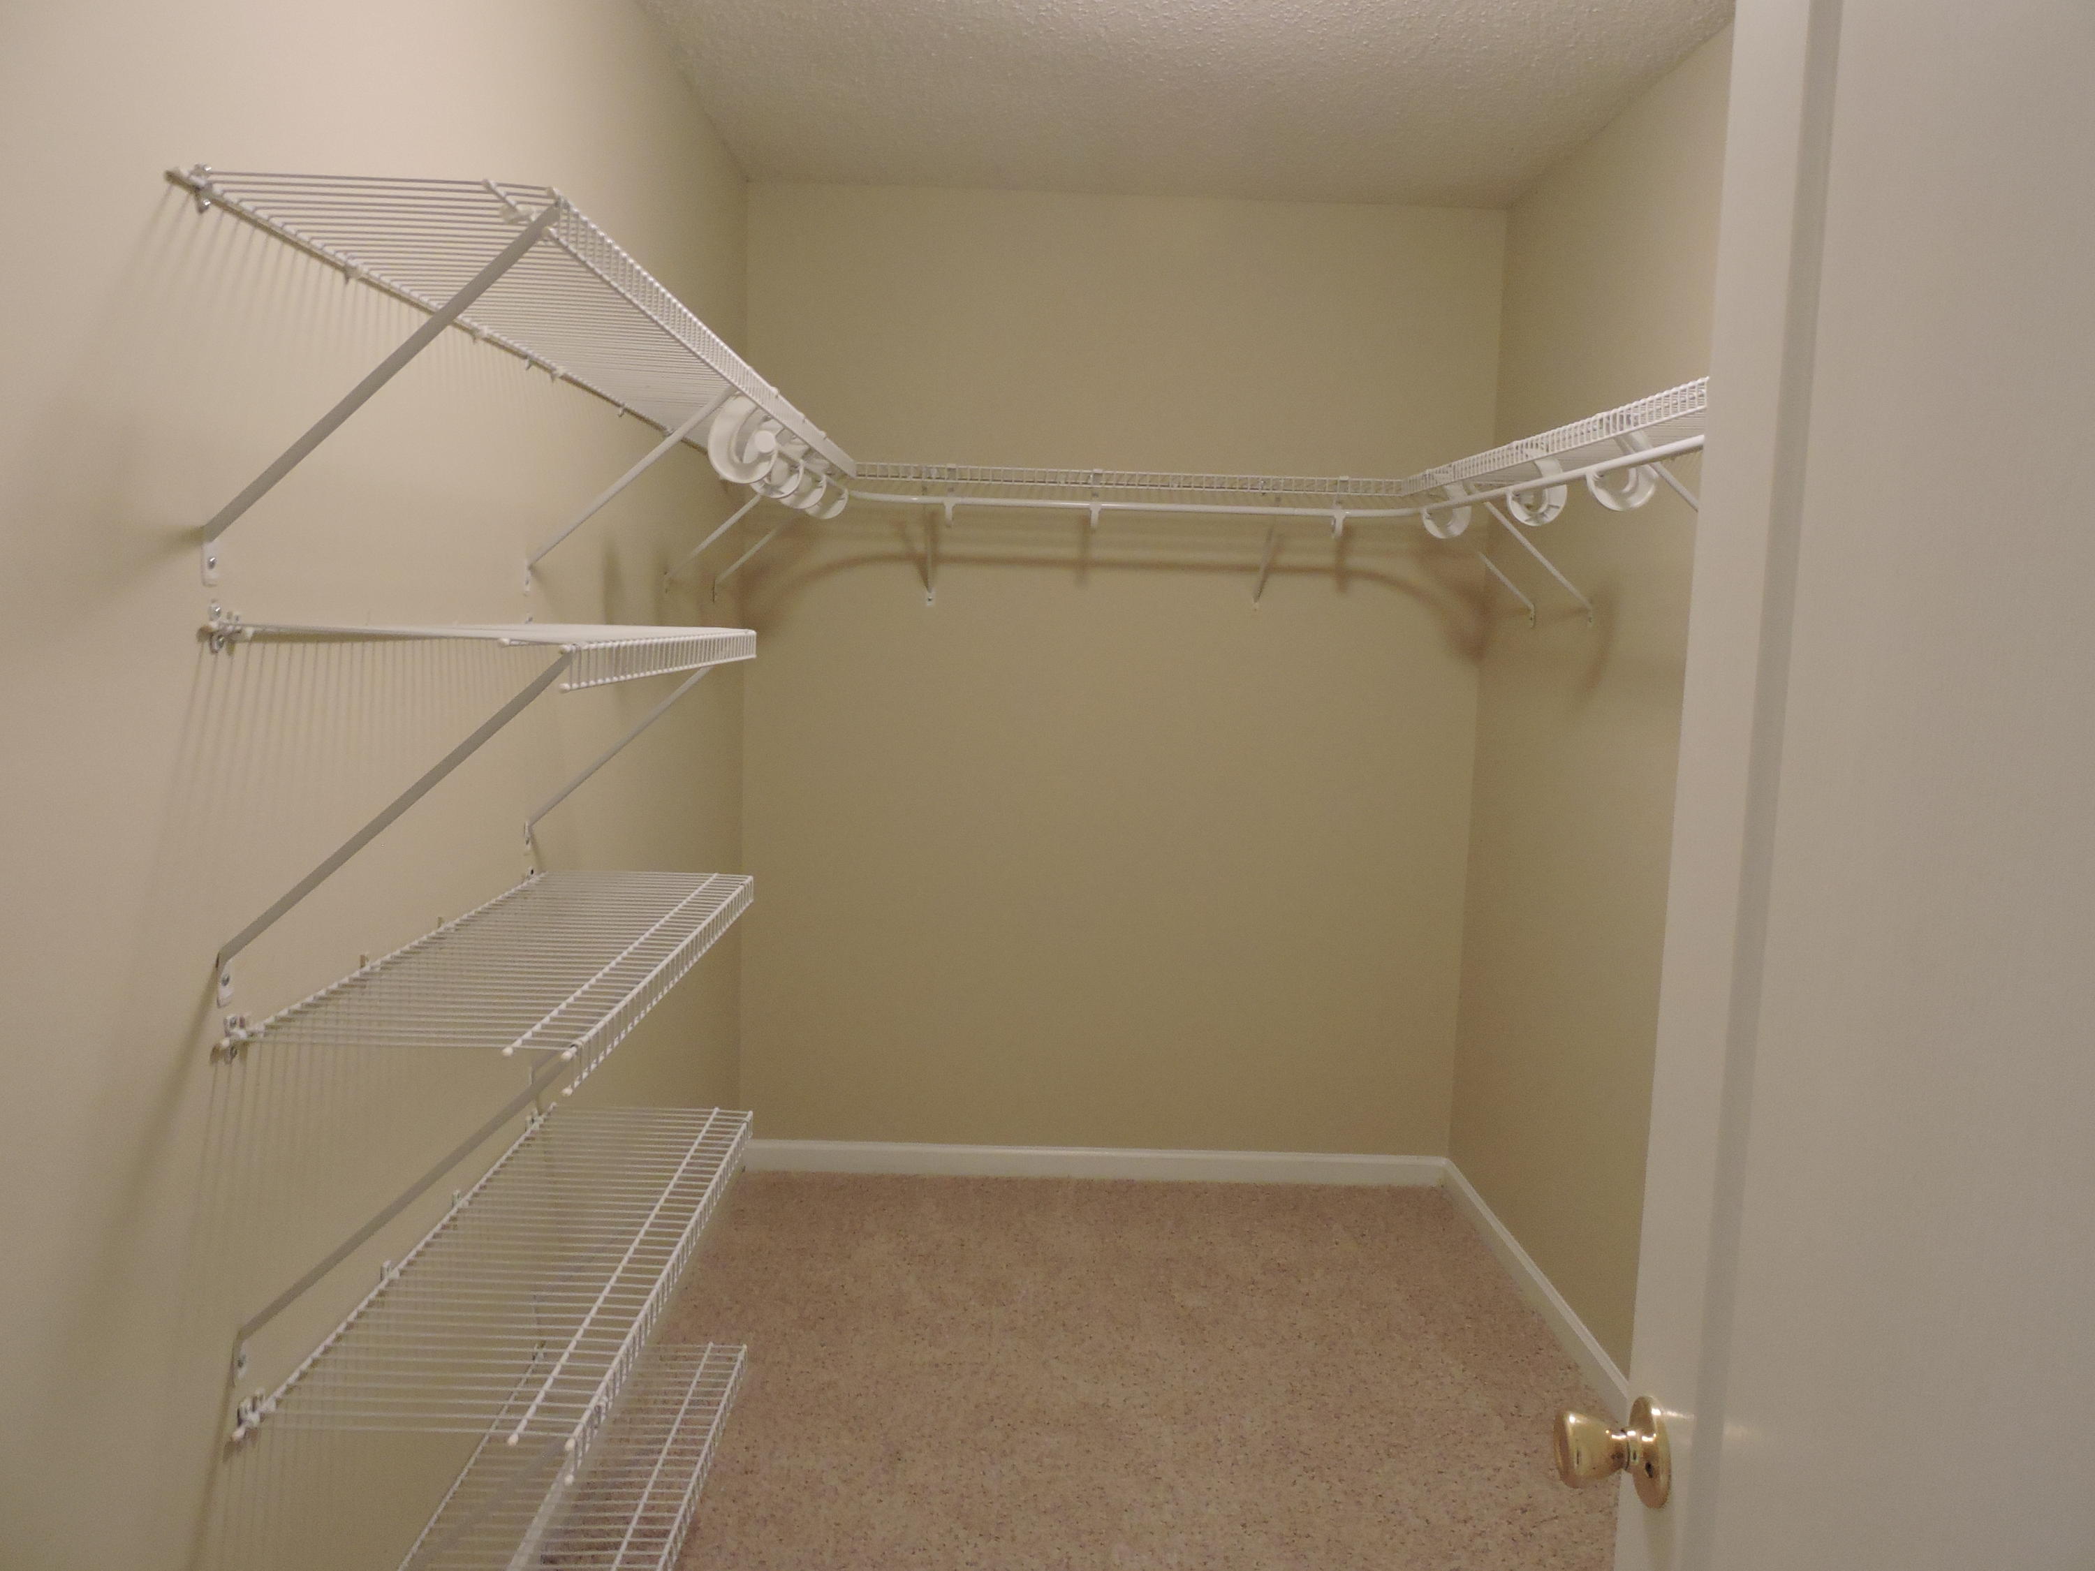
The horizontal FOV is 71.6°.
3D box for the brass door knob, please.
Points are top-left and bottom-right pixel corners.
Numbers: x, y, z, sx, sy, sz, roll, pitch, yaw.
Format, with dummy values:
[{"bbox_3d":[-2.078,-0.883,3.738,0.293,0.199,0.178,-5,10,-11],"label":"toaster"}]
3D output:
[{"bbox_3d":[0.355,0.420,0.919,0.059,0.066,0.066,2,7,3],"label":"brass door knob"}]

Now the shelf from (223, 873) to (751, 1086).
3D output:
[{"bbox_3d":[-0.575,0.194,1.693,0.307,0.048,0.867,2,7,-1],"label":"shelf"}]

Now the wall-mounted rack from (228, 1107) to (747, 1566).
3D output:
[{"bbox_3d":[-0.592,0.700,1.761,0.307,0.354,0.881,2,7,-1],"label":"wall-mounted rack"}]

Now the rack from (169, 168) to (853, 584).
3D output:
[{"bbox_3d":[-0.566,-0.446,2.204,0.307,0.333,2.088,2,7,-1],"label":"rack"}]

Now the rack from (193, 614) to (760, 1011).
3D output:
[{"bbox_3d":[-0.569,-0.020,1.675,0.307,0.334,0.881,2,7,-1],"label":"rack"}]

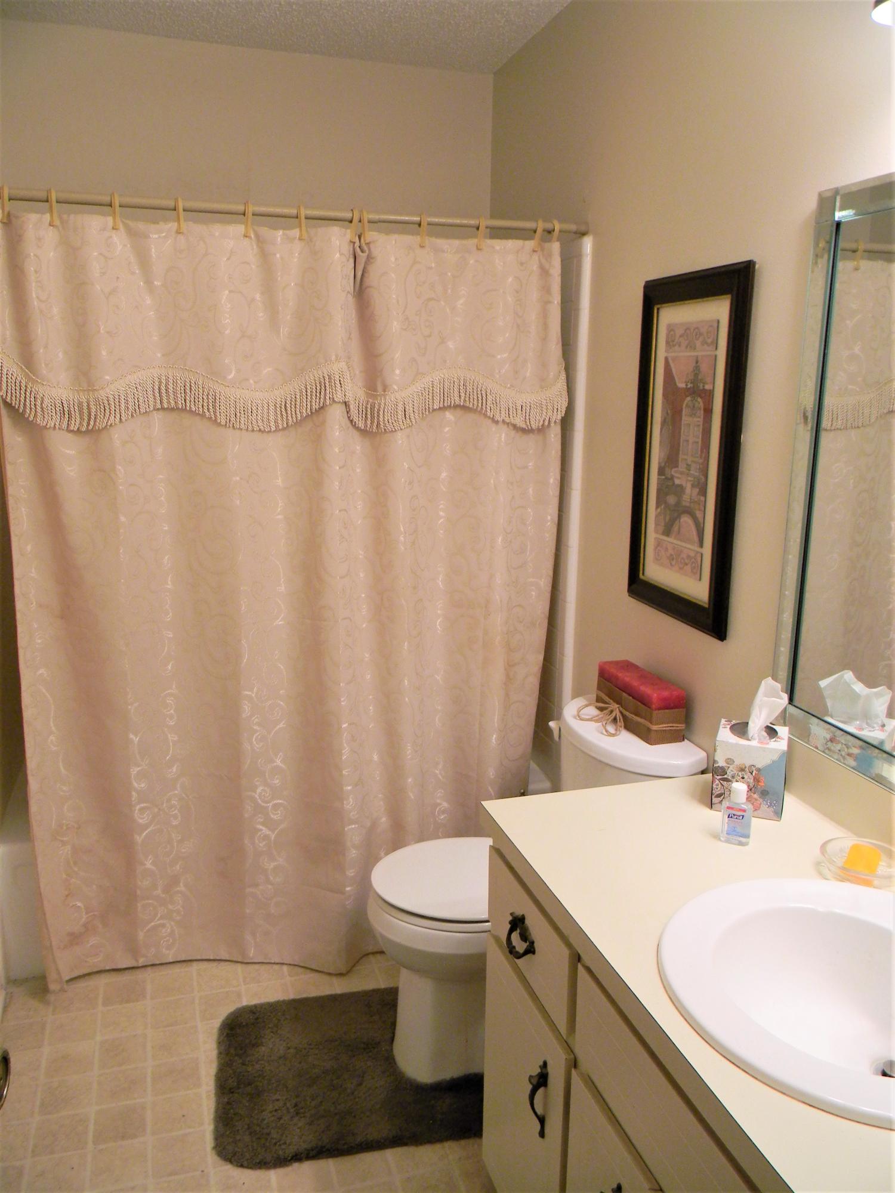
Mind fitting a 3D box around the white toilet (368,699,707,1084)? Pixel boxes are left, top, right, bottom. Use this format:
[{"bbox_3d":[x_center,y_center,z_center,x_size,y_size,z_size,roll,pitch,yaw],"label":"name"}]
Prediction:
[{"bbox_3d":[0.158,0.672,2.132,0.658,0.764,0.465,-3,12,-16],"label":"white toilet"}]

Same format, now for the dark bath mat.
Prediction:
[{"bbox_3d":[-0.212,1.041,2.150,0.596,0.024,0.505,-2,12,-12],"label":"dark bath mat"}]

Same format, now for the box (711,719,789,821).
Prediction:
[{"bbox_3d":[0.521,0.295,1.659,0.113,0.124,0.115,5,13,20],"label":"box"}]

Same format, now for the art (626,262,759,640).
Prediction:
[{"bbox_3d":[0.494,-0.307,2.026,0.025,0.713,0.410,-3,12,-16],"label":"art"}]

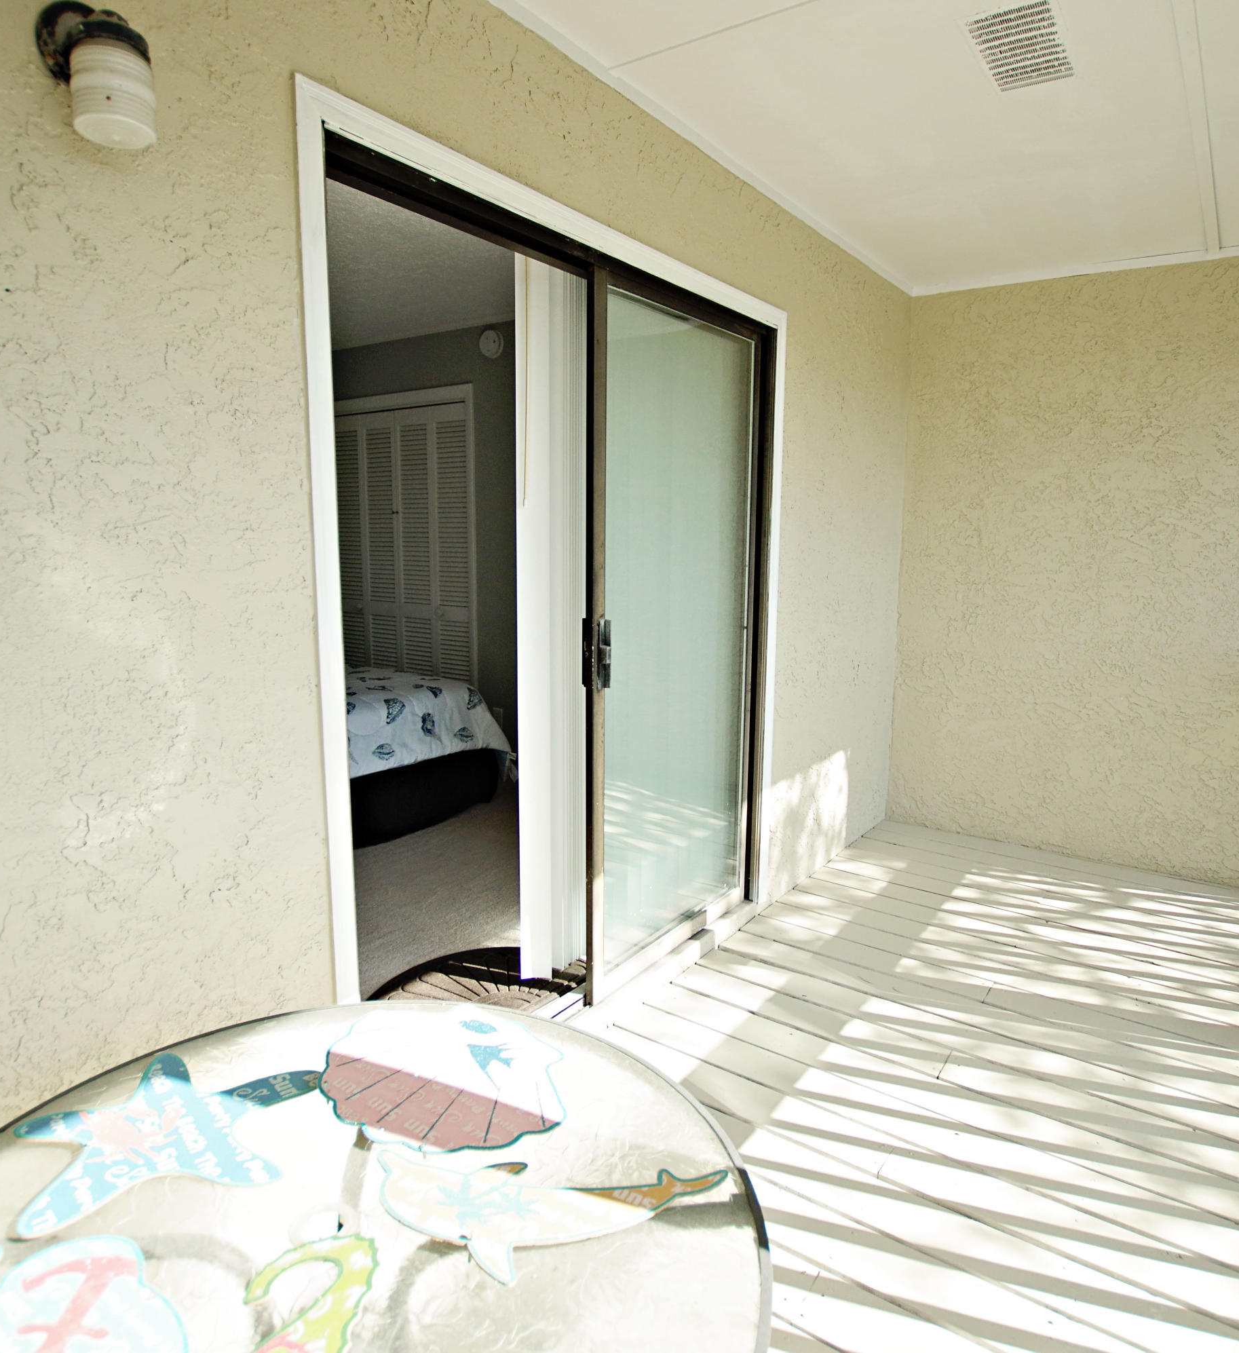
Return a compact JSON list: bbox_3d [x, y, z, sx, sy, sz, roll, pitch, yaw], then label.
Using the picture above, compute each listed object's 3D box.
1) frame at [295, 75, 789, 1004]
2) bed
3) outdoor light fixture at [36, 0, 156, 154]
[{"bbox_3d":[-0.032,-0.088,2.277,0.130,2.055,1.788,7,11,37],"label":"frame"},{"bbox_3d":[-1.878,0.305,4.259,2.034,0.650,1.548,7,11,37],"label":"bed"},{"bbox_3d":[-0.679,-0.815,1.118,0.133,0.191,0.120,7,11,37],"label":"outdoor light fixture"}]

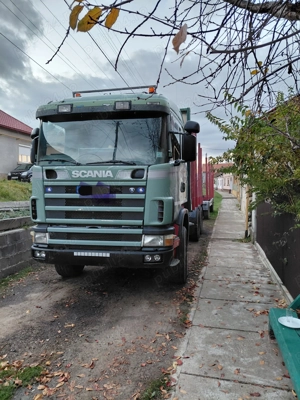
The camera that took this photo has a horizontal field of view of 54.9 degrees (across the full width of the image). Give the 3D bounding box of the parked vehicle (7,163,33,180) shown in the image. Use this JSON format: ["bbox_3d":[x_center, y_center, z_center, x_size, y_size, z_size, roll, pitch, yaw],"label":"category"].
[{"bbox_3d":[-11.500,-2.650,28.100,1.790,1.630,4.300,1,2,18],"label":"parked vehicle"}]

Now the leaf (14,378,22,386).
[{"bbox_3d":[-1.183,1.641,2.600,0.075,0.025,0.095,0,2,0],"label":"leaf"}]

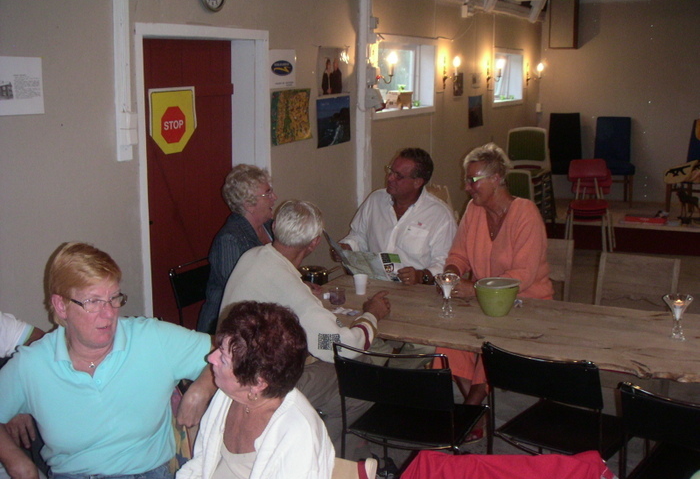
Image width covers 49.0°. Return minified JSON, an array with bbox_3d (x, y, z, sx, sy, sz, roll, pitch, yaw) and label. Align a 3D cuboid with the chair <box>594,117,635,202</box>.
[{"bbox_3d":[3.124,-0.932,9.130,0.460,1.030,0.550,3,13,18],"label":"chair"}]

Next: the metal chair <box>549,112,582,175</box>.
[{"bbox_3d":[2.501,-0.960,9.220,0.440,1.030,0.520,6,13,27],"label":"metal chair"}]

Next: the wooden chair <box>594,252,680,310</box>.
[{"bbox_3d":[1.328,0.552,3.658,0.420,0.880,0.470,5,13,25],"label":"wooden chair"}]

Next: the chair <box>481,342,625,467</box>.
[{"bbox_3d":[0.812,0.751,2.884,0.450,0.820,0.500,9,15,37],"label":"chair"}]

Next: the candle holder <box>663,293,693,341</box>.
[{"bbox_3d":[1.254,0.298,2.922,0.112,0.165,0.112,0,12,0],"label":"candle holder"}]

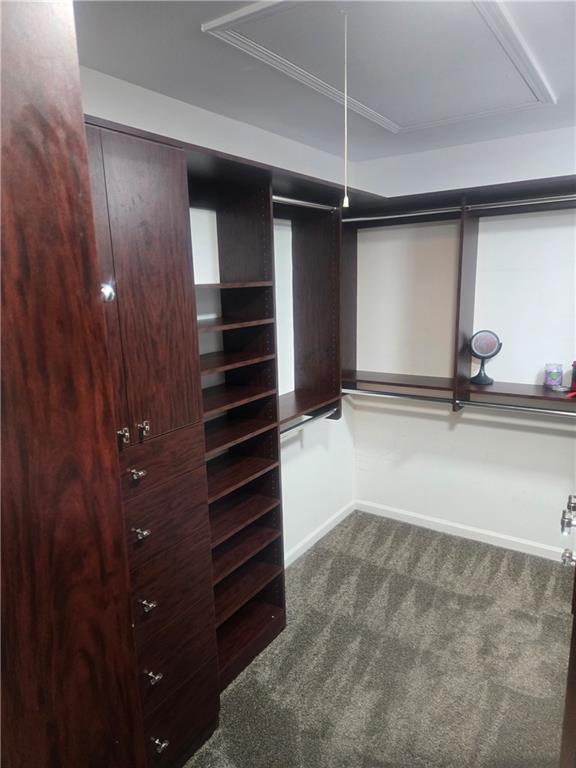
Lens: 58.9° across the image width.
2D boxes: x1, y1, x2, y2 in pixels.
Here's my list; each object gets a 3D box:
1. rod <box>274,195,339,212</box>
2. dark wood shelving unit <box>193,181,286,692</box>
[{"bbox_3d":[0.071,-0.859,2.422,0.025,0.027,0.602,6,14,33],"label":"rod"},{"bbox_3d":[-0.327,0.219,2.196,0.305,2.156,0.595,6,14,33],"label":"dark wood shelving unit"}]

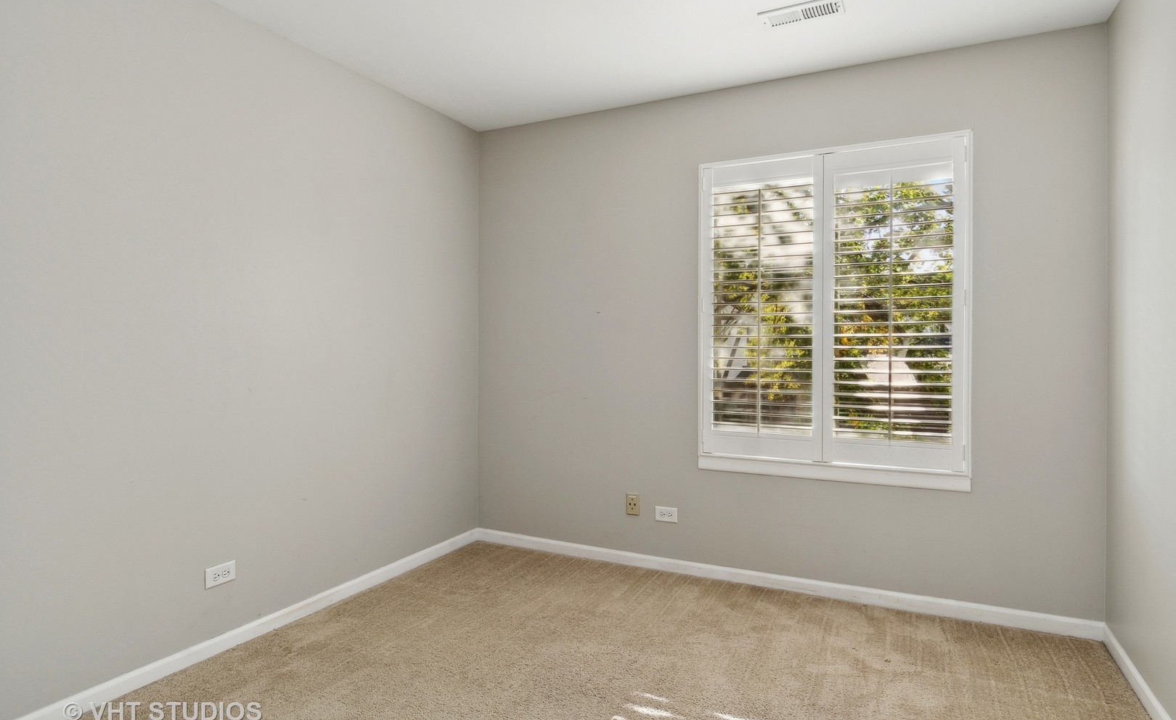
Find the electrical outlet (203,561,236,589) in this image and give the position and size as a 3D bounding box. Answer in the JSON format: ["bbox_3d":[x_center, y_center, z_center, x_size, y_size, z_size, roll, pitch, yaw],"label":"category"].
[{"bbox_3d":[-1.351,0.793,2.285,0.009,0.071,0.115,0,1,27],"label":"electrical outlet"}]

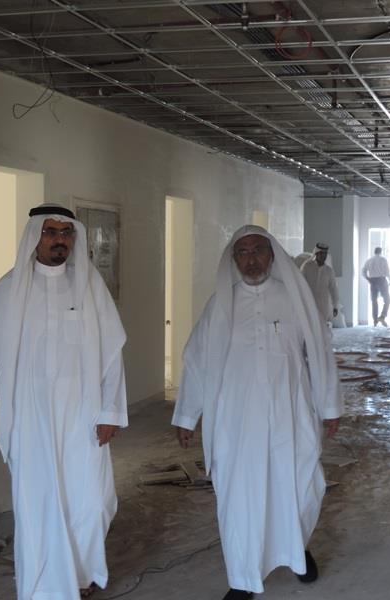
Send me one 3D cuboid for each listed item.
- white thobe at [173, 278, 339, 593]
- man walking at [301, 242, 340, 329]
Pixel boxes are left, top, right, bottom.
[{"bbox_3d":[0.279,0.579,4.920,0.740,1.370,0.480,1,2,7],"label":"white thobe"},{"bbox_3d":[1.626,0.092,14.300,0.540,1.700,0.450,1,2,12],"label":"man walking"}]

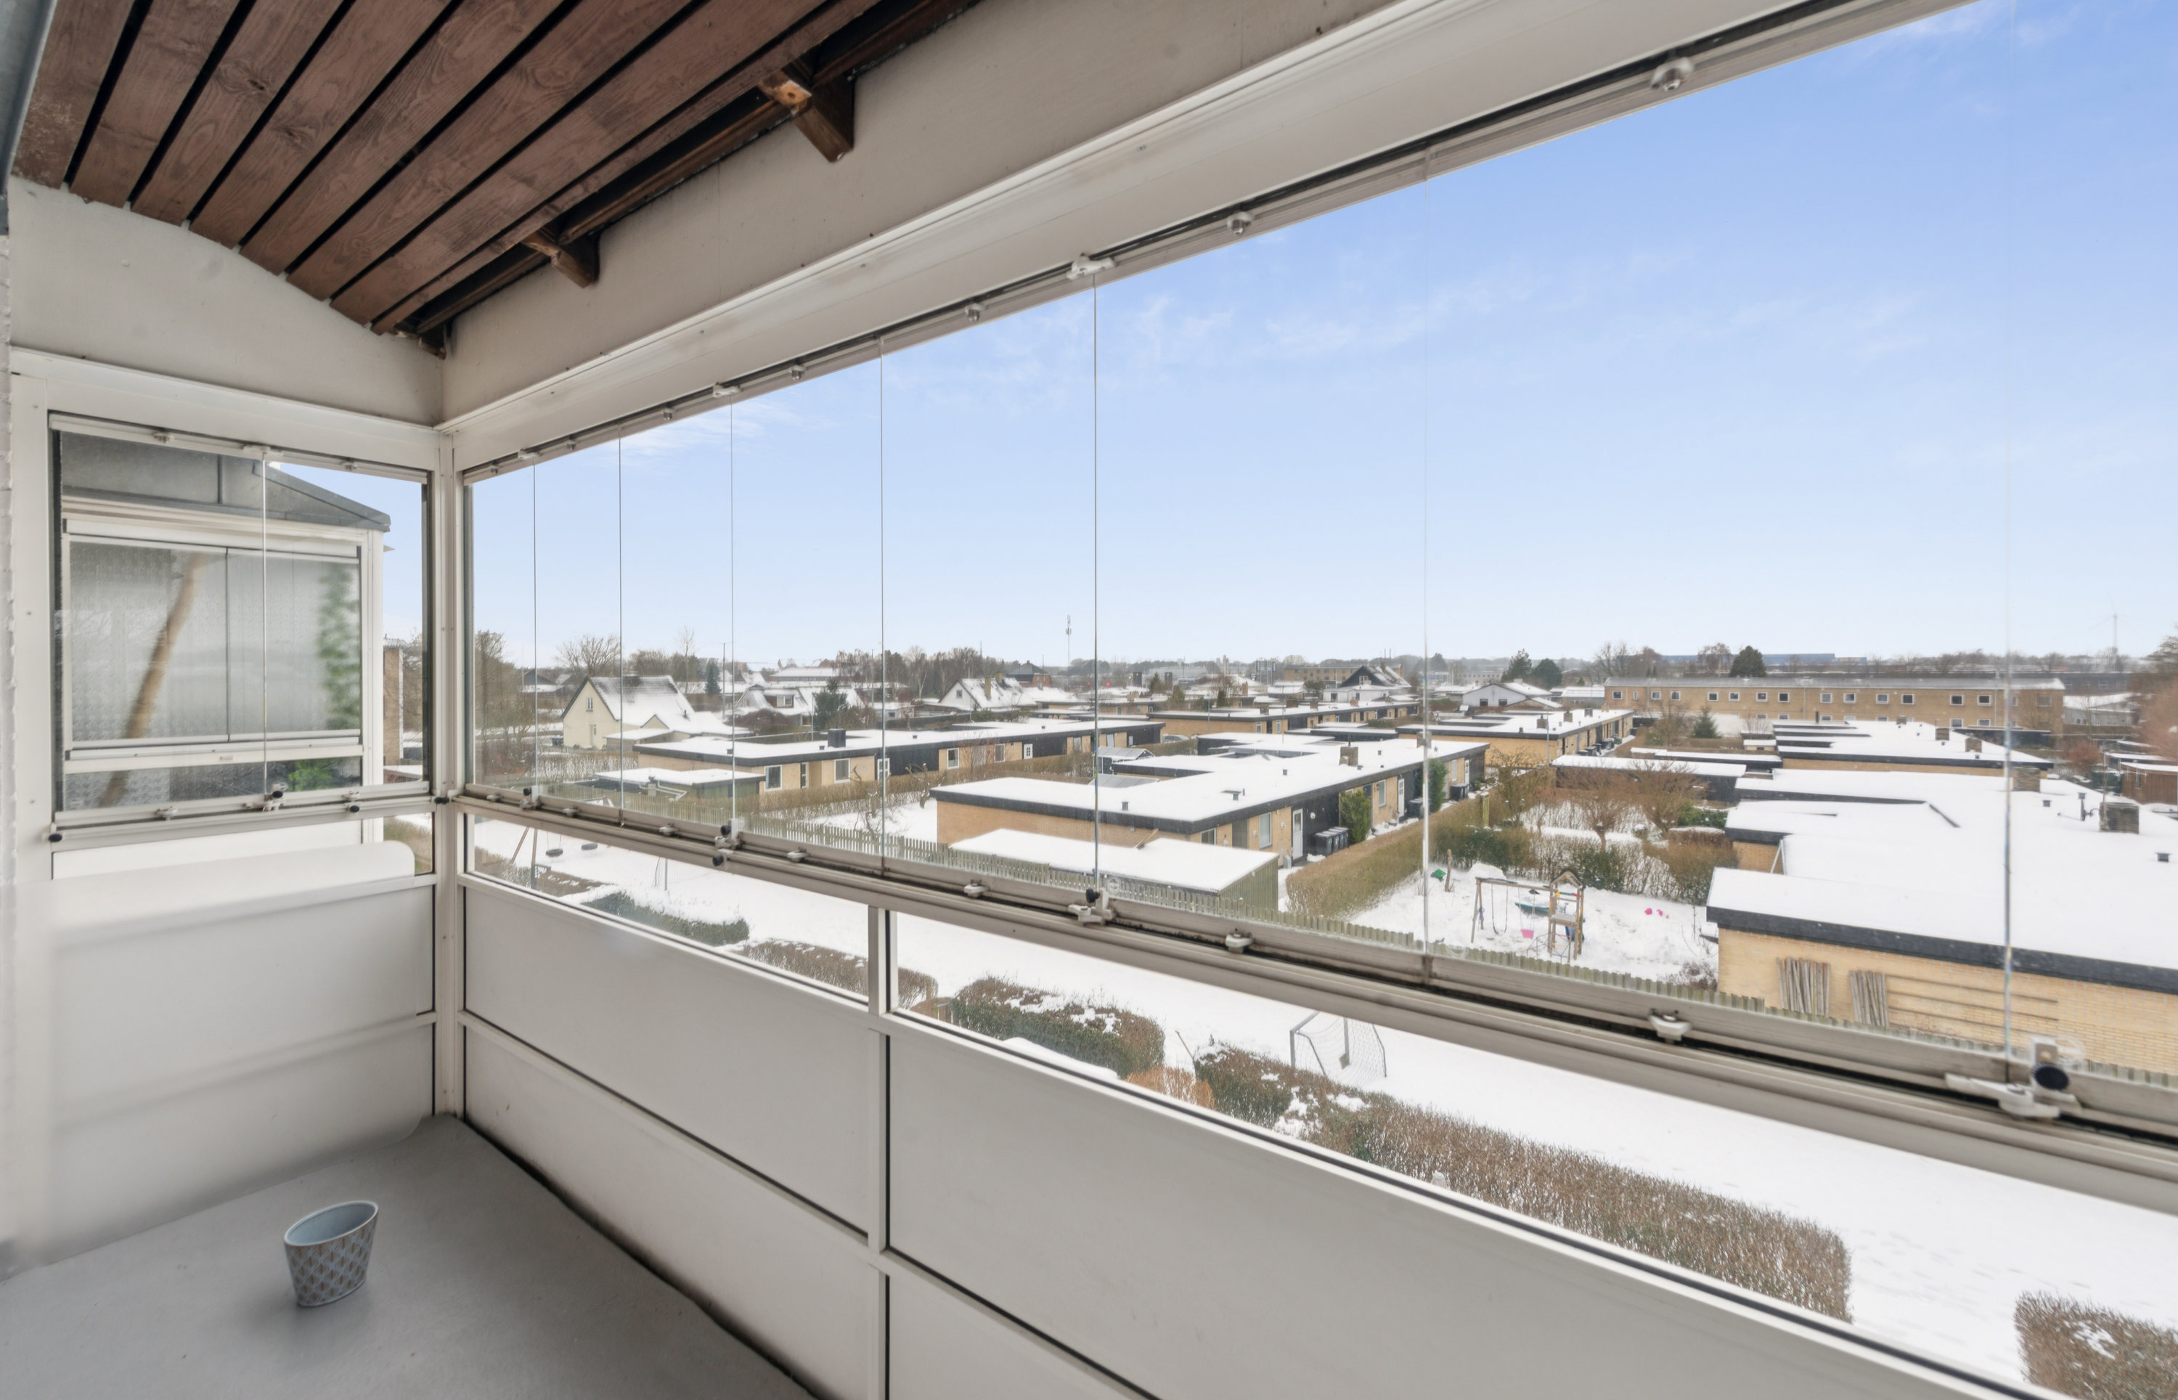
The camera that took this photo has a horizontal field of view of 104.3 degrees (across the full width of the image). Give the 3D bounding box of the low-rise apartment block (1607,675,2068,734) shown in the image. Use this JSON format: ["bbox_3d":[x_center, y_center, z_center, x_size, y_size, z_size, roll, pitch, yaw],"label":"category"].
[{"bbox_3d":[93.680,0.971,110.825,44.000,7.400,10.000,2,2,39],"label":"low-rise apartment block"}]

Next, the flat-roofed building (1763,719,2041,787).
[{"bbox_3d":[65.387,4.424,71.111,12.000,3.100,49.500,2,2,39],"label":"flat-roofed building"}]

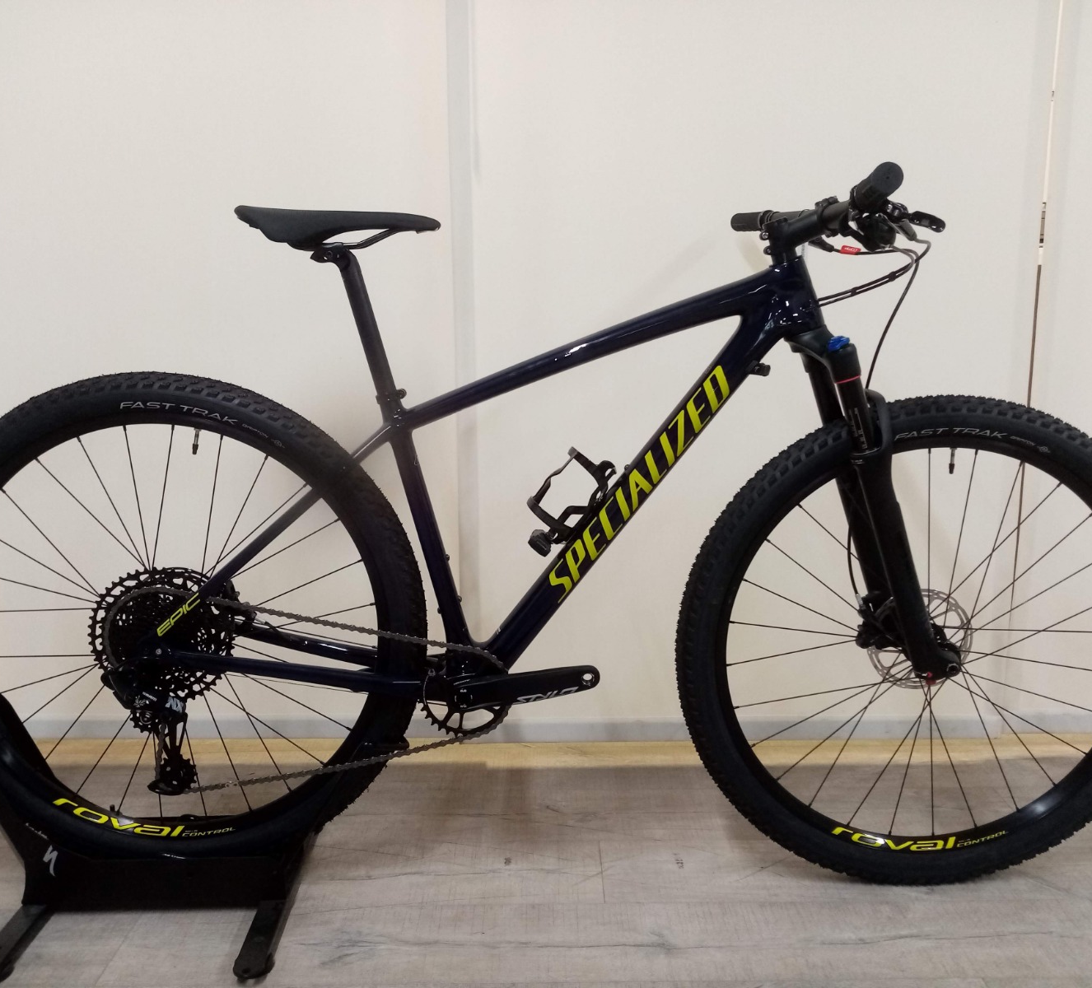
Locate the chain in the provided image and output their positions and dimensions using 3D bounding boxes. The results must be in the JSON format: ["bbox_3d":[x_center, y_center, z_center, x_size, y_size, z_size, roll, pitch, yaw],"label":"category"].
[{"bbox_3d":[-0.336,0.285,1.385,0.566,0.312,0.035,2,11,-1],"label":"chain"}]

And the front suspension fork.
[{"bbox_3d":[0.455,0.016,1.391,0.107,0.520,0.165,-17,10,2],"label":"front suspension fork"}]

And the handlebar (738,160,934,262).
[{"bbox_3d":[0.364,-0.364,1.318,0.125,0.085,0.725,2,11,-1],"label":"handlebar"}]

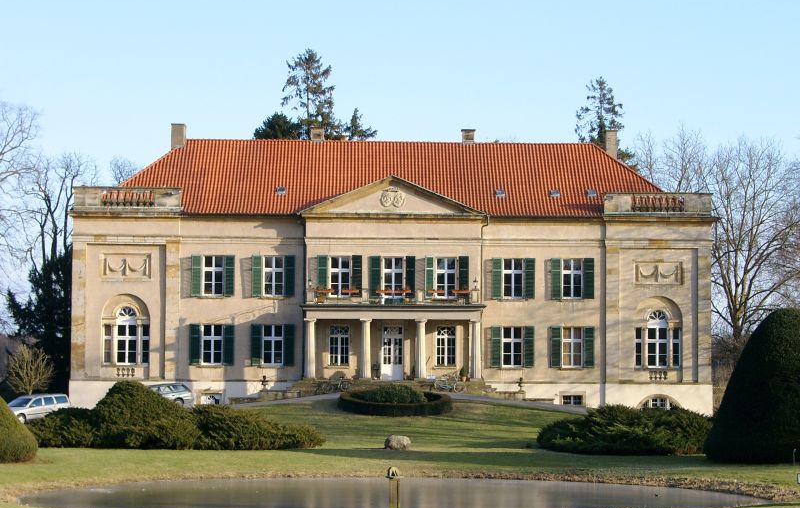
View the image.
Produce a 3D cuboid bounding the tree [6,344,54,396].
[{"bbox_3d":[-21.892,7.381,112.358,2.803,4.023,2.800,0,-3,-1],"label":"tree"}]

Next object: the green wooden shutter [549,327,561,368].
[{"bbox_3d":[8.749,5.247,106.118,0.600,2.304,0.050,1,-4,-7],"label":"green wooden shutter"}]

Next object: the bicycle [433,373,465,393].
[{"bbox_3d":[2.670,6.862,101.200,1.740,1.080,0.580,5,-4,-2],"label":"bicycle"}]

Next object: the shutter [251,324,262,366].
[{"bbox_3d":[-7.916,5.043,104.681,0.610,2.280,0.060,1,-4,-11],"label":"shutter"}]

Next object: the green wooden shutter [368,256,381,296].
[{"bbox_3d":[-1.503,1.378,113.504,0.690,2.450,0.070,0,-3,-3],"label":"green wooden shutter"}]

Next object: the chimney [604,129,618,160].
[{"bbox_3d":[13.025,-6.725,116.545,0.740,1.835,0.750,0,-3,-1],"label":"chimney"}]

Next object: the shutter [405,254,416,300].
[{"bbox_3d":[0.630,1.317,108.528,0.630,2.405,0.070,0,-3,-1],"label":"shutter"}]

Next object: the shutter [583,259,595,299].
[{"bbox_3d":[10.652,1.390,106.440,0.600,2.277,0.050,0,-4,7],"label":"shutter"}]

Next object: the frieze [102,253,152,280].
[{"bbox_3d":[-15.240,0.693,105.445,2.811,1.510,0.140,1,-4,-3],"label":"frieze"}]

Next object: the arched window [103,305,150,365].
[{"bbox_3d":[-16.316,4.820,113.051,2.800,3.600,0.300,0,-3,-3],"label":"arched window"}]

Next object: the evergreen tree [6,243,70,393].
[{"bbox_3d":[-22.414,4.737,120.501,5.190,10.930,5.300,0,-3,-1],"label":"evergreen tree"}]

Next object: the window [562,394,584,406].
[{"bbox_3d":[9.589,8.122,104.856,1.140,0.680,0.150,0,-4,-1],"label":"window"}]

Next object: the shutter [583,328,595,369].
[{"bbox_3d":[11.364,5.637,114.244,0.680,2.450,0.070,0,-3,0],"label":"shutter"}]

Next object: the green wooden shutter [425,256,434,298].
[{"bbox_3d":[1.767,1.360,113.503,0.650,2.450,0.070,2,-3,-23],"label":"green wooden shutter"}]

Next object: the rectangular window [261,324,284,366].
[{"bbox_3d":[-7.052,5.074,105.604,1.196,2.199,0.120,1,-4,-3],"label":"rectangular window"}]

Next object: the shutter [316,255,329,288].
[{"bbox_3d":[-4.612,1.326,113.216,0.670,2.450,0.070,1,-3,-18],"label":"shutter"}]

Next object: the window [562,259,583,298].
[{"bbox_3d":[10.443,1.494,114.592,1.220,2.420,0.180,0,-3,-3],"label":"window"}]

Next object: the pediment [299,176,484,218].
[{"bbox_3d":[-0.489,-3.249,108.986,10.697,2.415,0.900,0,-3,-1],"label":"pediment"}]

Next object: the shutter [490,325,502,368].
[{"bbox_3d":[5.399,5.231,105.965,0.600,2.284,0.050,1,-4,-12],"label":"shutter"}]

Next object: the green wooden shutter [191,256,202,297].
[{"bbox_3d":[-11.262,1.206,104.880,0.590,2.280,0.060,1,-4,-11],"label":"green wooden shutter"}]

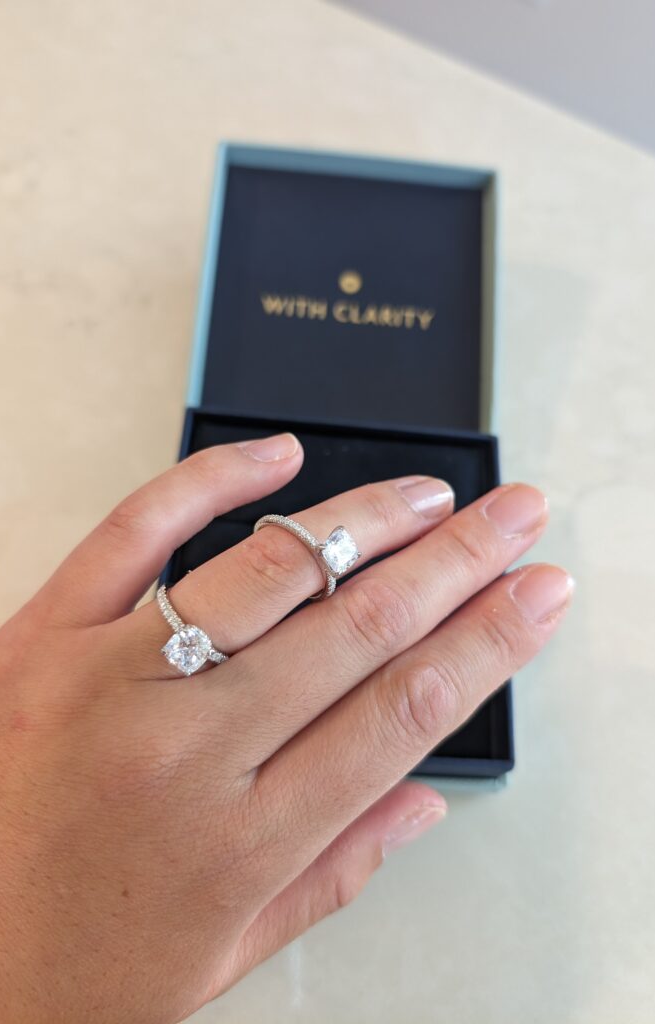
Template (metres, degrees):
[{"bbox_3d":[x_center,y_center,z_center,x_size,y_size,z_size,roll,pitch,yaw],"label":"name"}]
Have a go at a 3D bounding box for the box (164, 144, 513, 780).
[{"bbox_3d":[0.004,-0.024,0.216,0.092,0.035,0.192,5,69,-2],"label":"box"}]

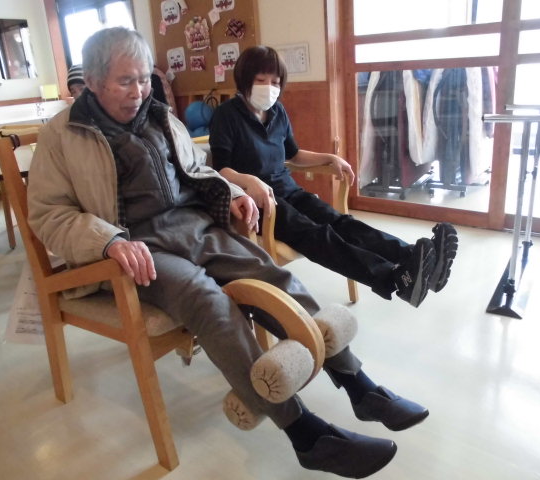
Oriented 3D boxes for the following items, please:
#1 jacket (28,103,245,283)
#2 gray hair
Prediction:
[{"bbox_3d":[-0.375,-0.142,1.418,0.470,0.530,0.580,13,26,39],"label":"jacket"},{"bbox_3d":[-0.420,-0.484,1.316,0.205,0.180,0.175,24,33,34],"label":"gray hair"}]

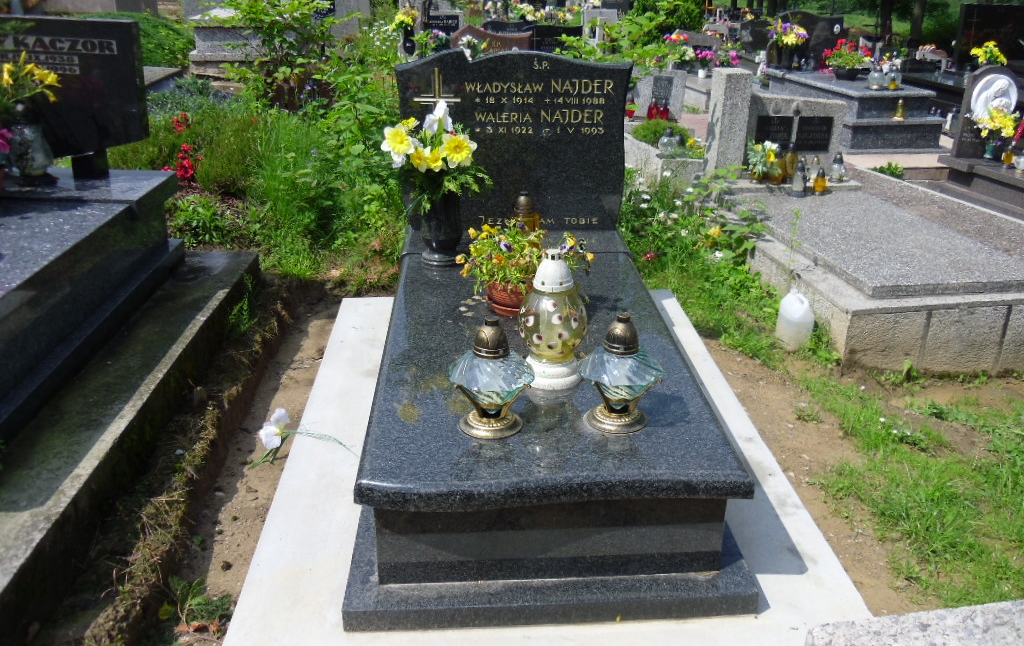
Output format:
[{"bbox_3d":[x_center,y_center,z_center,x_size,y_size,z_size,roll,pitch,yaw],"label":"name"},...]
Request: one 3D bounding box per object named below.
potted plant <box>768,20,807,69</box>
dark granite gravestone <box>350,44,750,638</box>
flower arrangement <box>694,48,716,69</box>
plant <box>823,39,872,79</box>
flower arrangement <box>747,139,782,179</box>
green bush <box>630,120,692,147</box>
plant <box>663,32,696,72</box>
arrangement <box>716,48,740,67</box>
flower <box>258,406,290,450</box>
[{"bbox_3d":[3.106,-3.134,10.300,0.430,0.520,0.380,-3,21,-7],"label":"potted plant"},{"bbox_3d":[0.047,-0.193,2.900,0.980,1.137,2.087,-1,22,-3],"label":"dark granite gravestone"},{"bbox_3d":[2.406,-3.288,11.400,0.265,0.253,0.239,4,22,11],"label":"flower arrangement"},{"bbox_3d":[3.348,-2.629,9.150,0.484,0.365,0.426,7,23,18],"label":"plant"},{"bbox_3d":[1.575,-1.017,5.720,0.210,0.245,0.200,-3,21,-7],"label":"flower arrangement"},{"bbox_3d":[1.231,-1.566,7.600,0.470,0.240,0.430,-3,21,-7],"label":"green bush"},{"bbox_3d":[2.228,-3.605,12.200,0.440,0.510,0.400,-3,21,-7],"label":"plant"},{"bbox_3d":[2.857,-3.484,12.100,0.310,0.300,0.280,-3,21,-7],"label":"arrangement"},{"bbox_3d":[-0.787,0.349,3.038,0.090,0.095,0.100,-6,23,-15],"label":"flower"}]

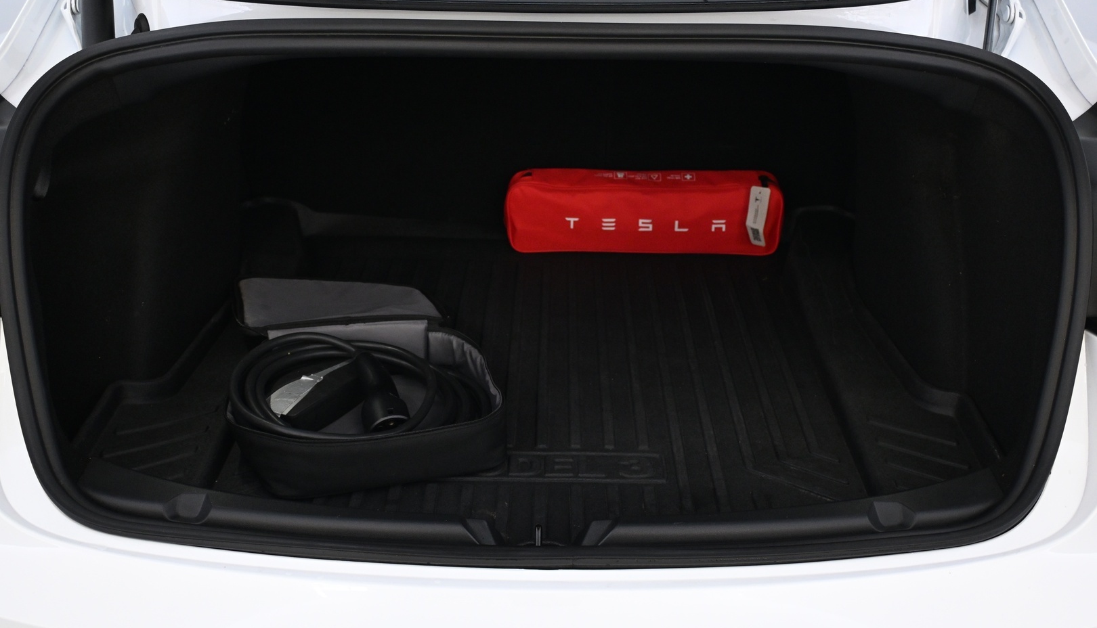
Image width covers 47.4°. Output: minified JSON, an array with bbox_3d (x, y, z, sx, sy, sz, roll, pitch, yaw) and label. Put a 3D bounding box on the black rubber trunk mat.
[{"bbox_3d":[-0.006,0.015,1.779,1.087,0.073,0.961,1,25,0],"label":"black rubber trunk mat"}]

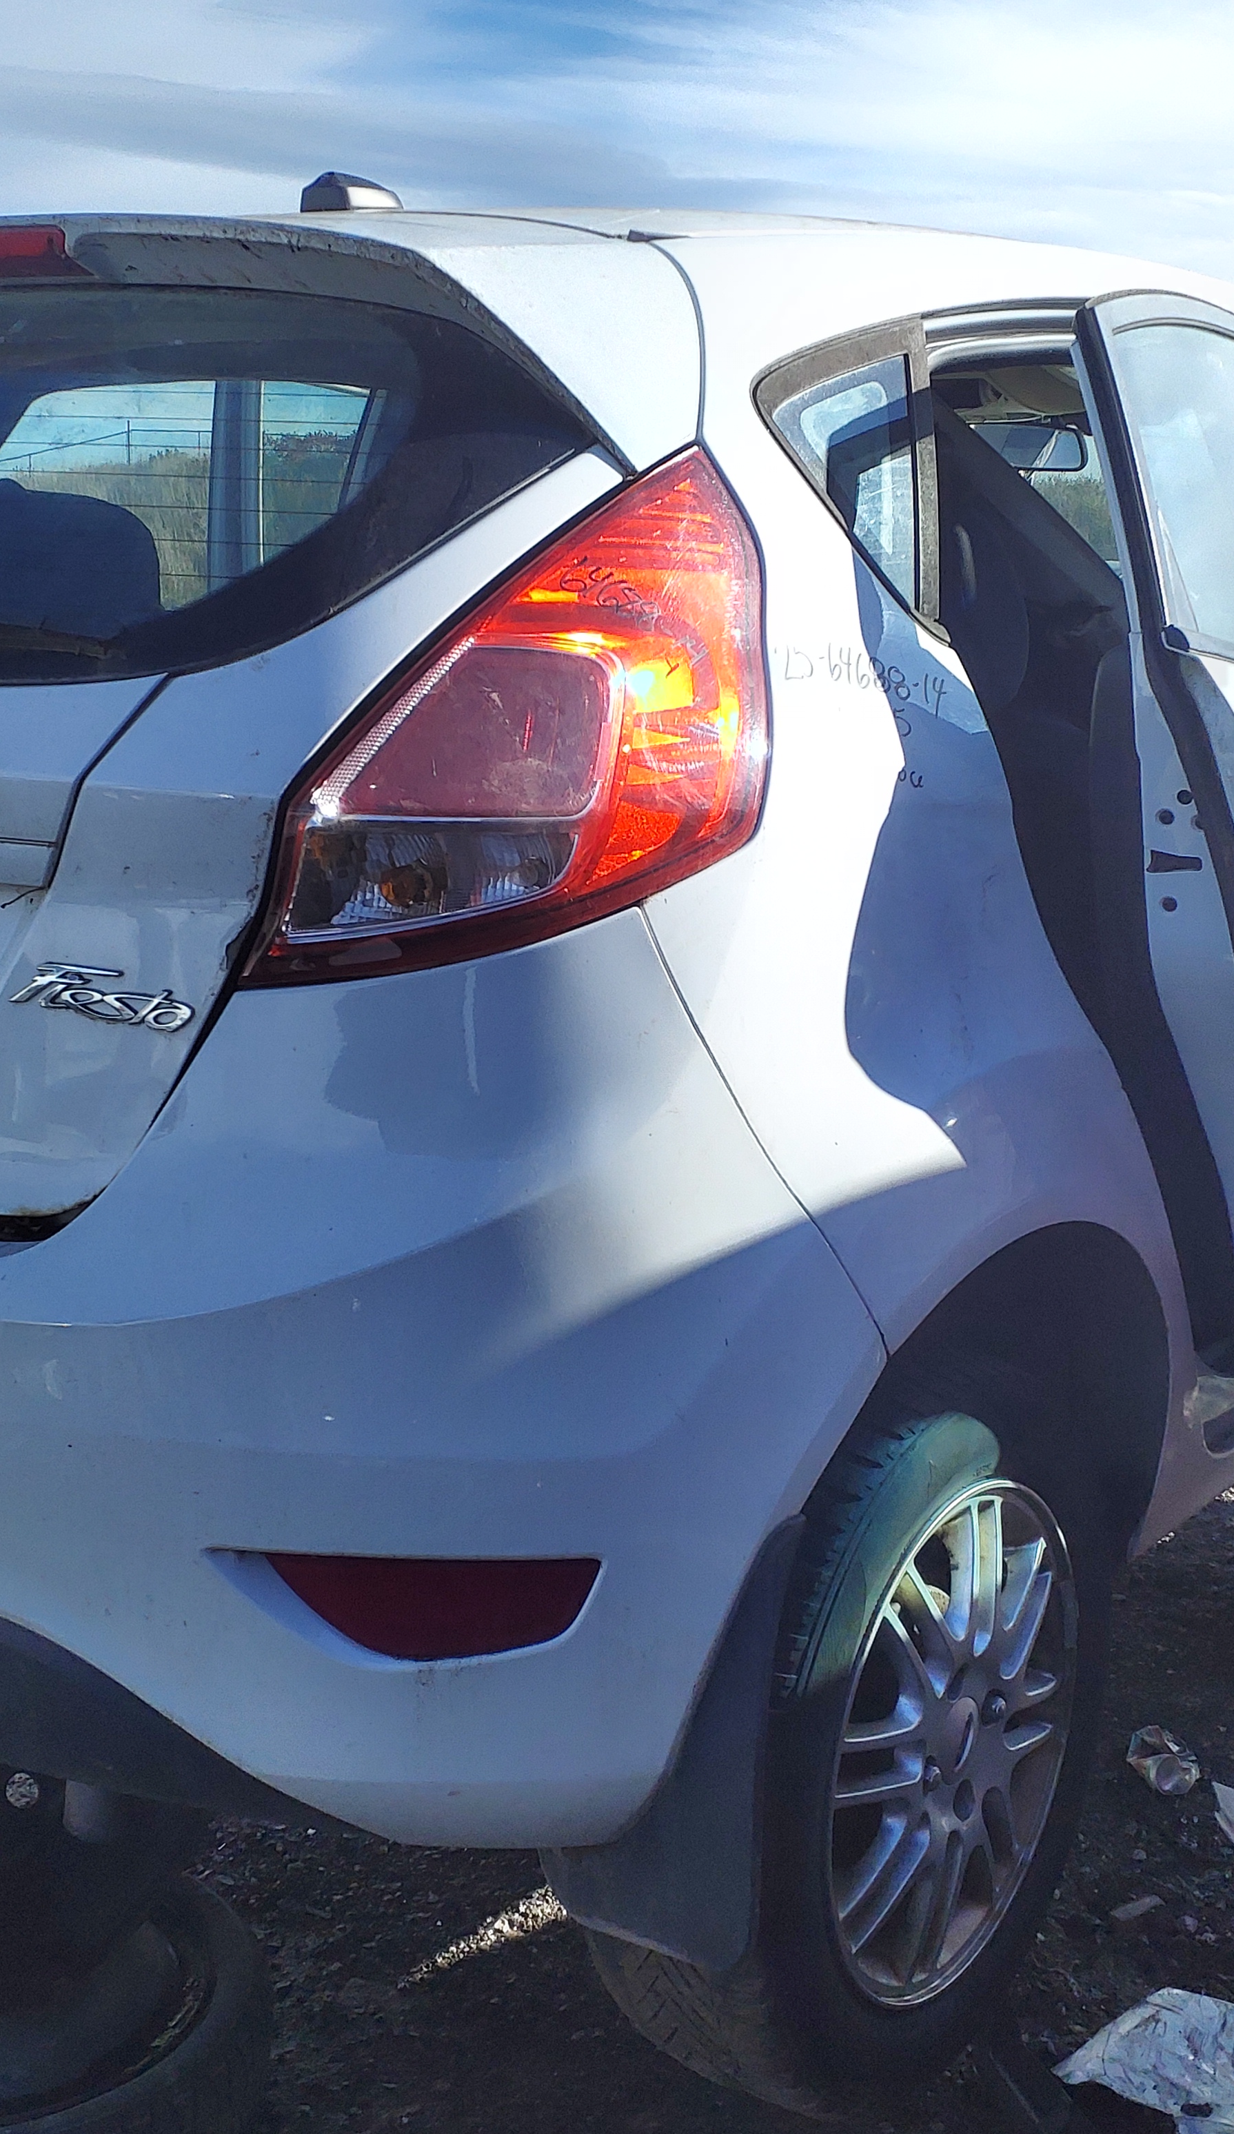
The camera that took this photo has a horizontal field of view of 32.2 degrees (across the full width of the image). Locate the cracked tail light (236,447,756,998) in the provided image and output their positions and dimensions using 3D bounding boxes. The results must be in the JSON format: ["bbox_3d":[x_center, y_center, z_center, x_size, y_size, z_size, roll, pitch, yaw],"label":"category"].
[{"bbox_3d":[-0.045,-0.220,1.296,0.260,0.345,0.330,6,13,22],"label":"cracked tail light"}]

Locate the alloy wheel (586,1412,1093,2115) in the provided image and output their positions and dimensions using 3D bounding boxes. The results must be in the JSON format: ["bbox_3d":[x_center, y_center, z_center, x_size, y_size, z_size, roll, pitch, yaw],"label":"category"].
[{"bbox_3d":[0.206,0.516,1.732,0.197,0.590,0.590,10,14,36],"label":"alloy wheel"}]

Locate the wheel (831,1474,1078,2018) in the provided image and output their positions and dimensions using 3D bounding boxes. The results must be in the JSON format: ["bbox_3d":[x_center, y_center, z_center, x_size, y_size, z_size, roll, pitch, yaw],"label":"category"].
[{"bbox_3d":[0.206,0.516,1.732,0.180,0.415,0.415,10,14,36],"label":"wheel"}]

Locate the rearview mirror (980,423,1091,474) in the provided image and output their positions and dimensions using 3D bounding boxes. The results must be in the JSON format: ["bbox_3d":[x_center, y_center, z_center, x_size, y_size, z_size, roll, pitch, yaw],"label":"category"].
[{"bbox_3d":[0.595,-0.903,3.119,0.045,0.068,0.240,-7,14,-35],"label":"rearview mirror"}]

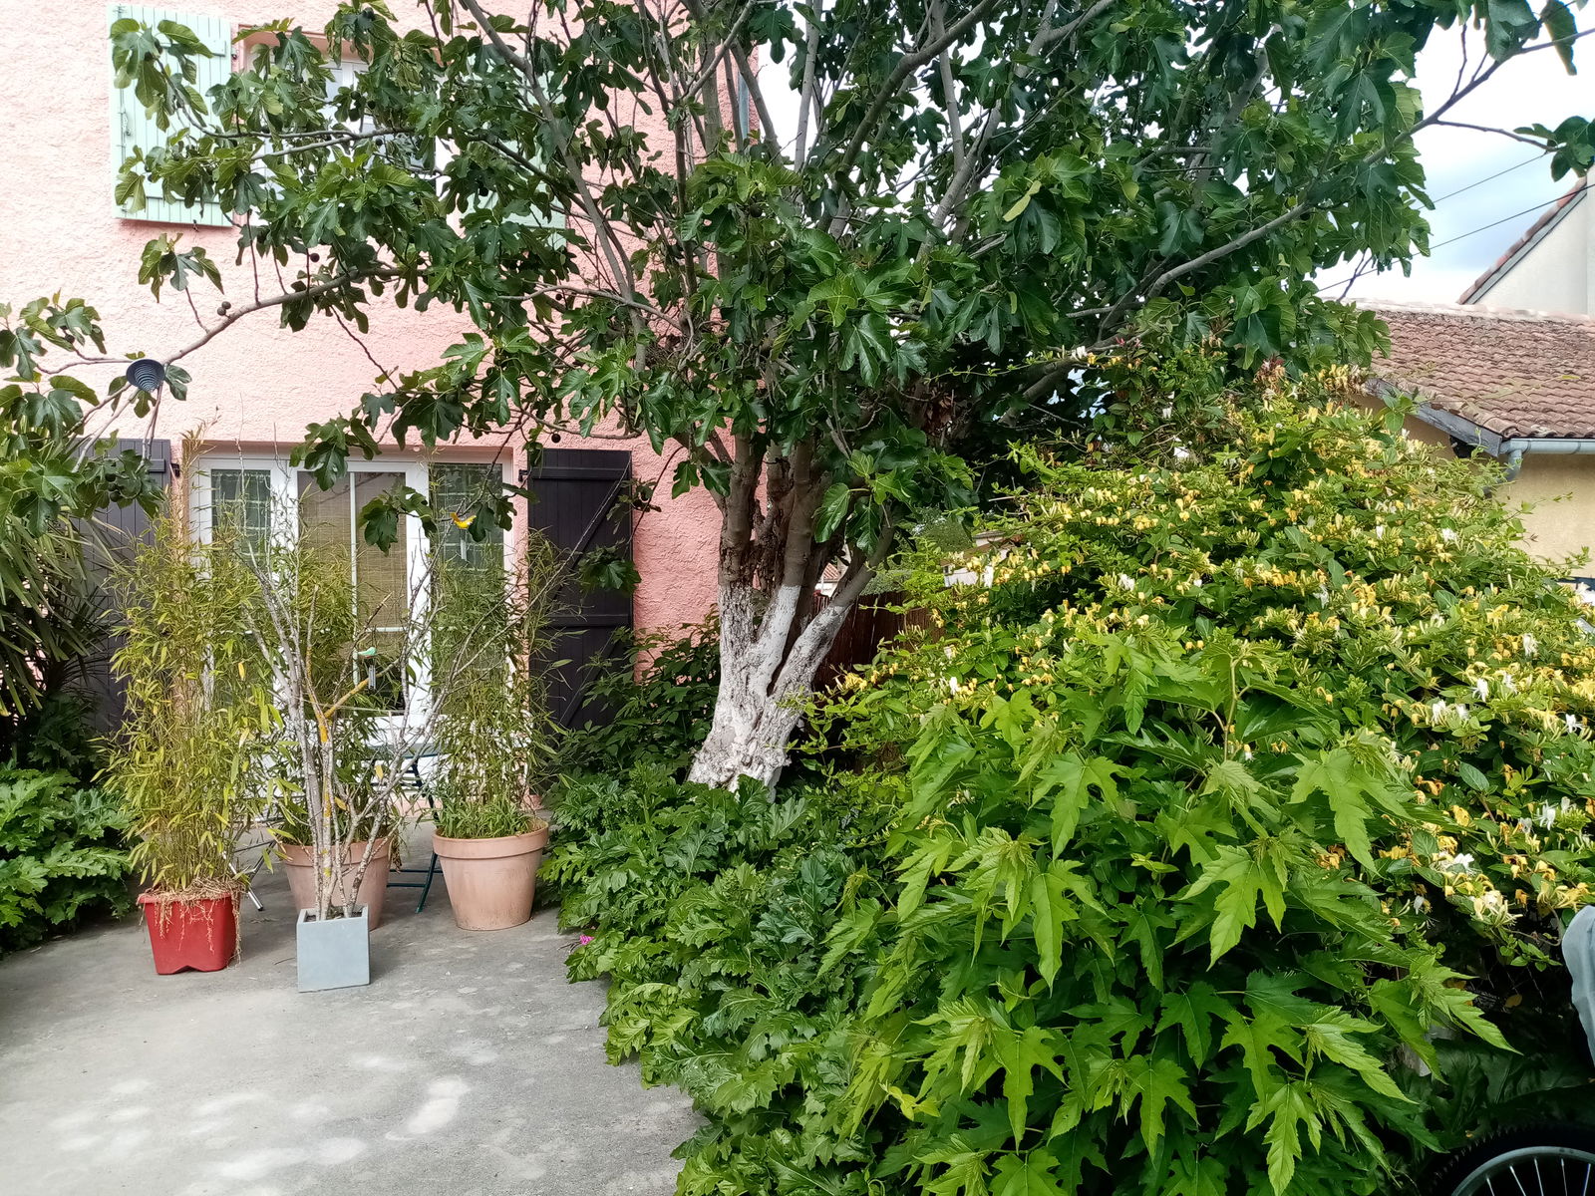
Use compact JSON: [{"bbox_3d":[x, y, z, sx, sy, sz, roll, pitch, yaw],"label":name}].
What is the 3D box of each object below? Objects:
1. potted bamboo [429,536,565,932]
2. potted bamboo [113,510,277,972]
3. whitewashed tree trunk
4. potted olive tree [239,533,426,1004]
[{"bbox_3d":[-1.346,0.576,5.360,0.560,1.710,0.550,-1,2,-19],"label":"potted bamboo"},{"bbox_3d":[-2.444,0.560,4.860,0.610,1.780,0.540,-1,2,-19],"label":"potted bamboo"},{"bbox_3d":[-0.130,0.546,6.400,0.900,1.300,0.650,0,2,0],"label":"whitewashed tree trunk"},{"bbox_3d":[-1.779,0.610,4.580,0.640,1.690,0.480,-1,2,-19],"label":"potted olive tree"}]

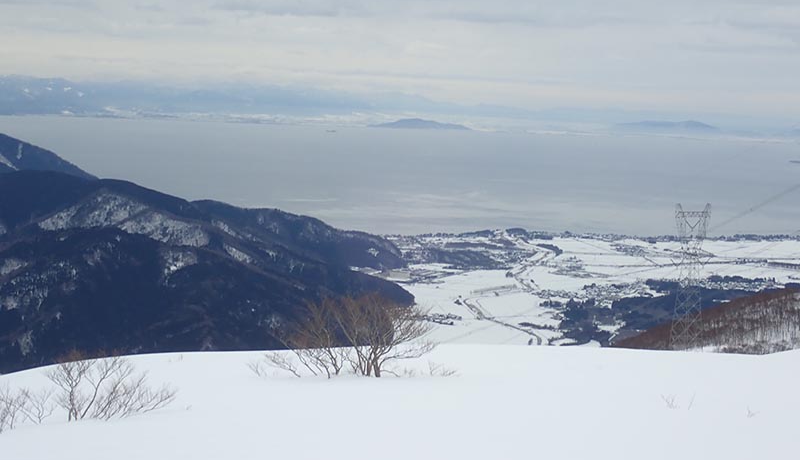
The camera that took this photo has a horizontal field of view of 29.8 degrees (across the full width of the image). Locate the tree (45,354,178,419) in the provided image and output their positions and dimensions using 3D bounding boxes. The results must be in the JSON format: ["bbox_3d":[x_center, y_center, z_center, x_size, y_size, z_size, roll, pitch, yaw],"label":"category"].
[{"bbox_3d":[-3.649,1.992,19.000,1.600,0.820,1.200,2,6,0],"label":"tree"}]

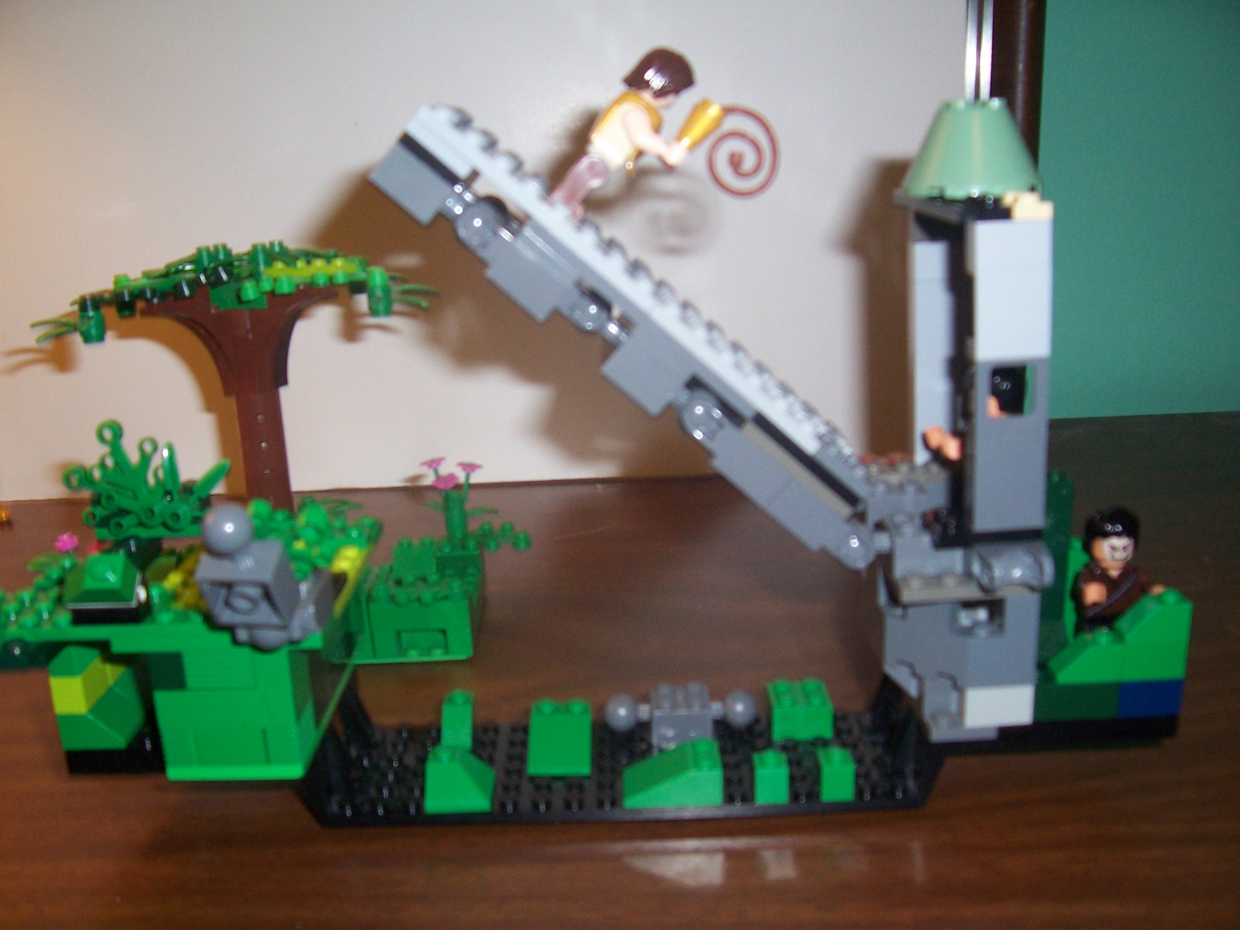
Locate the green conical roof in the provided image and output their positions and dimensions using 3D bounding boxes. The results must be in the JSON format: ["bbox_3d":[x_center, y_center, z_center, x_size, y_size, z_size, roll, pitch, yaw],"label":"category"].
[{"bbox_3d":[0.079,-0.070,0.272,0.032,0.021,0.032,-2,17,1],"label":"green conical roof"}]

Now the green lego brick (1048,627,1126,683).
[{"bbox_3d":[0.110,0.045,0.287,0.016,0.011,0.008,-2,17,1],"label":"green lego brick"}]

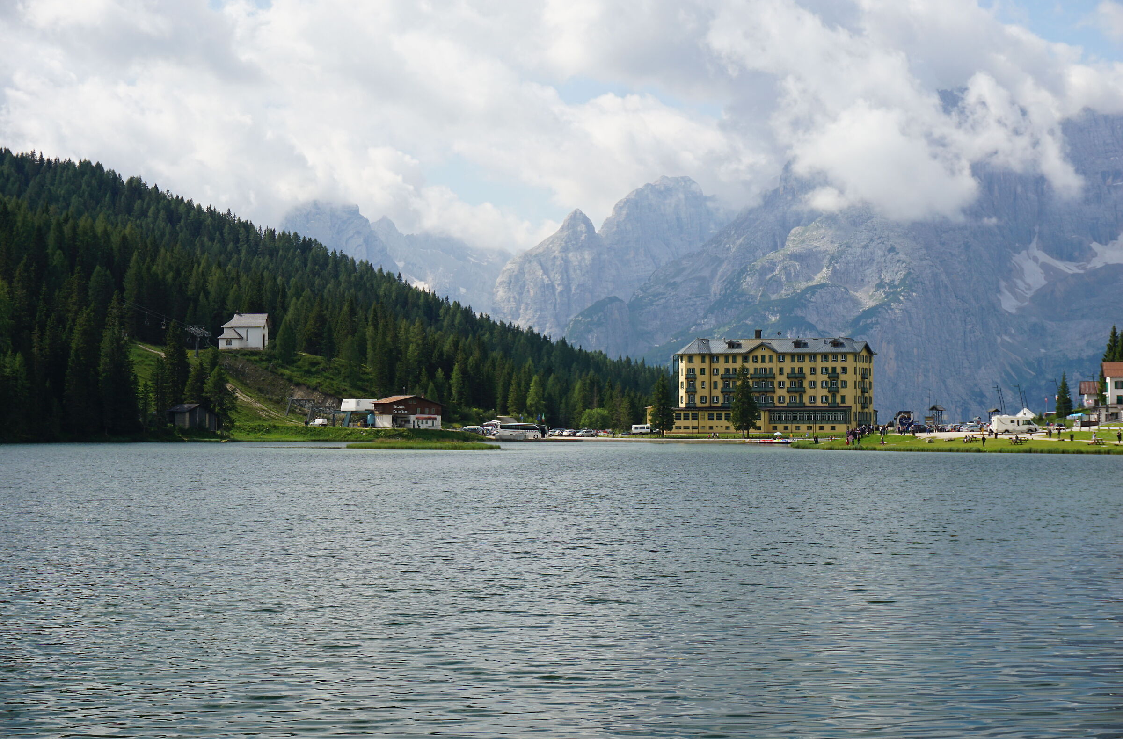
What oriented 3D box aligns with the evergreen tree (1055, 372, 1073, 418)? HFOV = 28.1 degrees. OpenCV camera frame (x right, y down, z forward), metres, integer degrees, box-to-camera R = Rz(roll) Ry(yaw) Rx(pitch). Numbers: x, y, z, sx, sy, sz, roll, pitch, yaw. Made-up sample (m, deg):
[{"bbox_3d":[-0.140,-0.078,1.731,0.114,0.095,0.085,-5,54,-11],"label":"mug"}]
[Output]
[{"bbox_3d":[96.254,4.915,430.000,3.528,8.486,3.528,0,-1,0],"label":"evergreen tree"}]

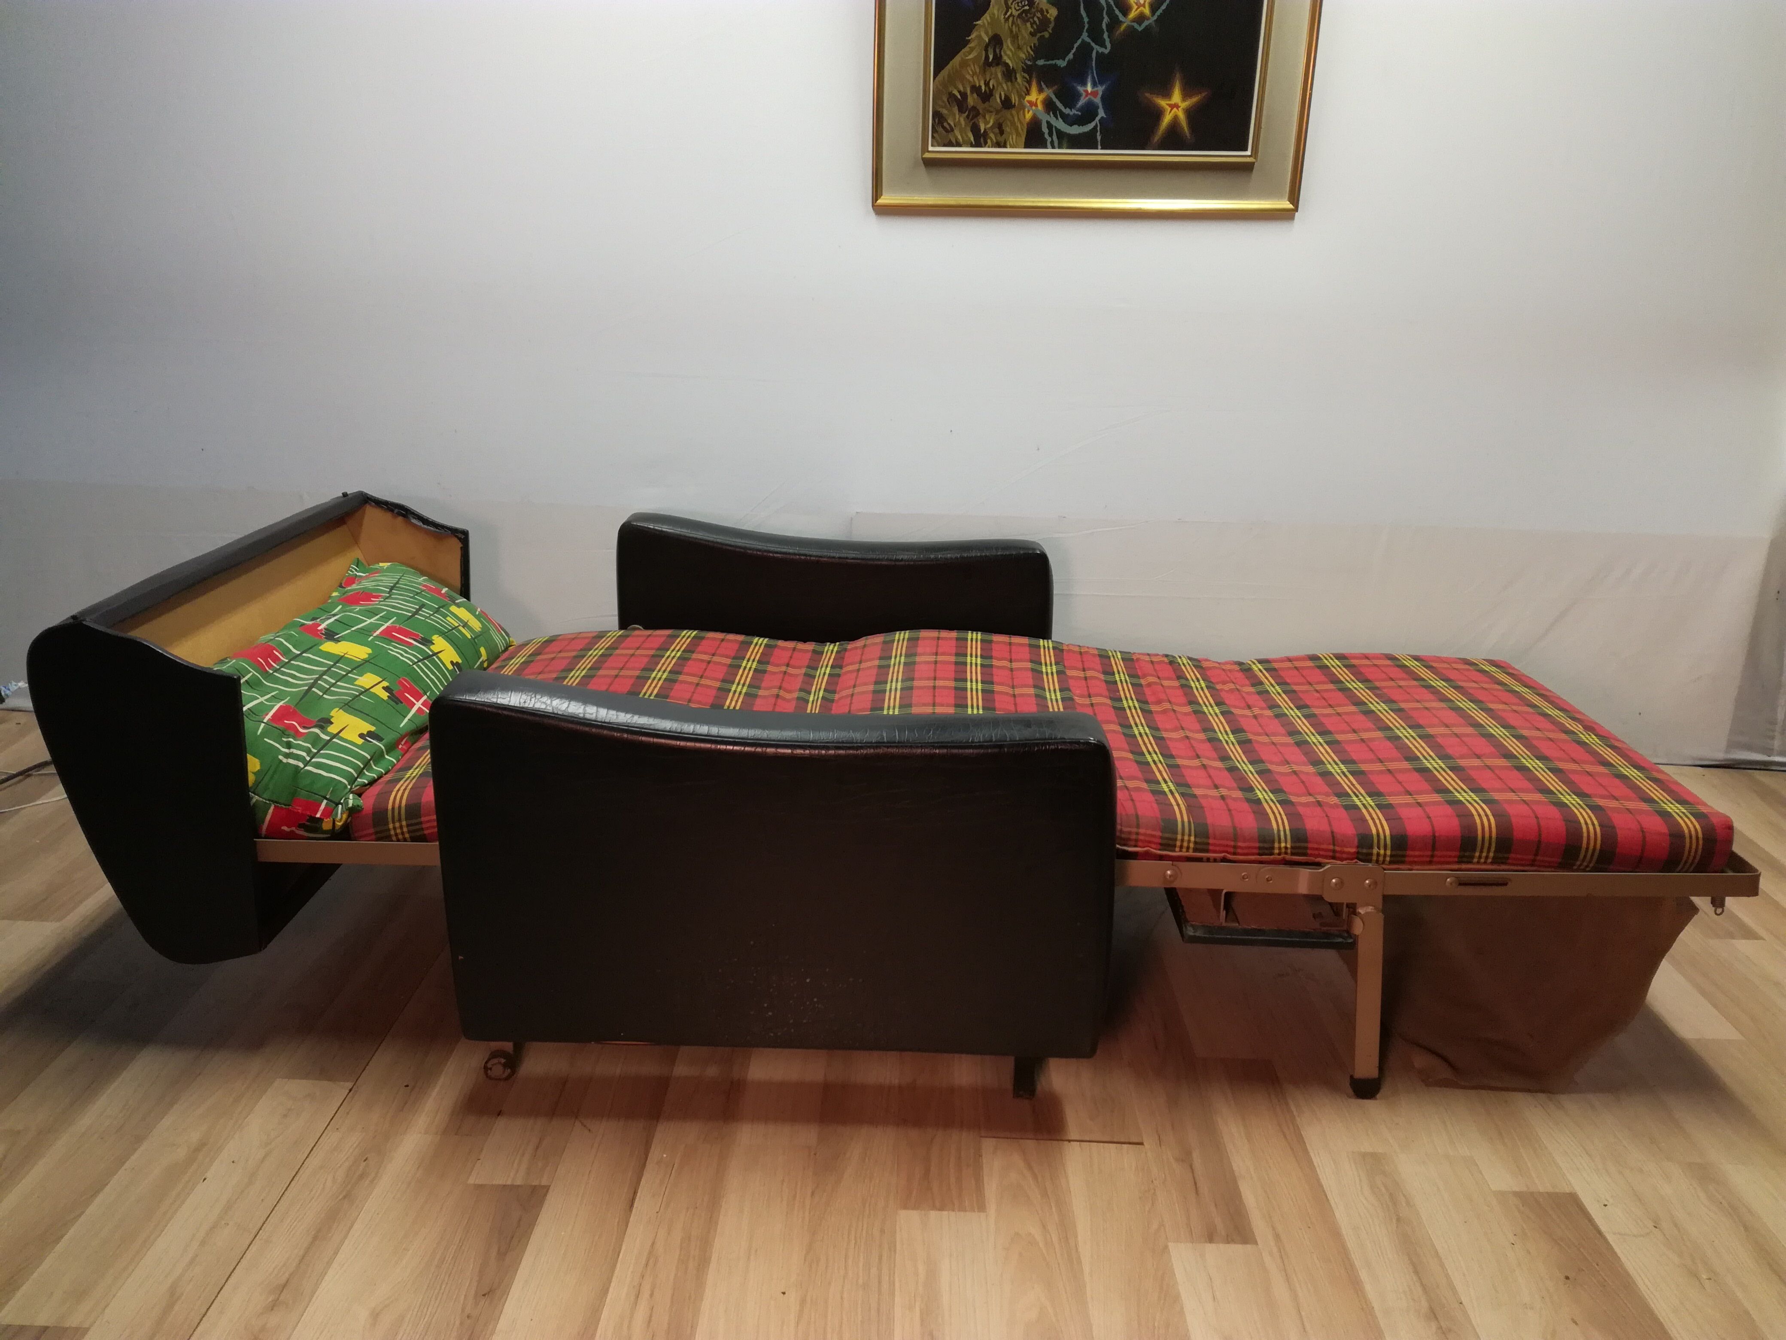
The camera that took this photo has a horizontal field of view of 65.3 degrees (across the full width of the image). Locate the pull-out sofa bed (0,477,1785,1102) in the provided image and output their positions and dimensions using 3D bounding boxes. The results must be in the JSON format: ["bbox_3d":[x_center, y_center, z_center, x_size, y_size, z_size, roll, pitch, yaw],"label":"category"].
[{"bbox_3d":[0.009,0.097,2.109,2.047,0.579,1.061,1,17,2],"label":"pull-out sofa bed"}]

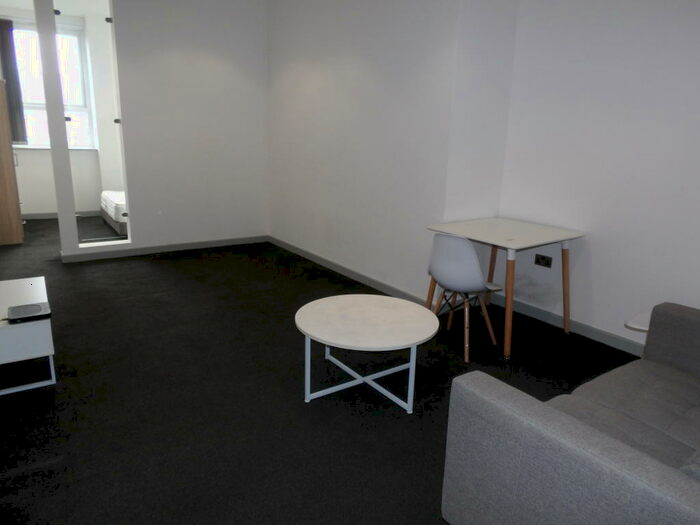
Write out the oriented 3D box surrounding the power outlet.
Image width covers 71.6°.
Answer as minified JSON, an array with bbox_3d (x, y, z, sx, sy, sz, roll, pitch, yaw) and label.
[{"bbox_3d":[1.516,-0.014,3.814,0.012,0.086,0.146,-8,17,-33],"label":"power outlet"}]

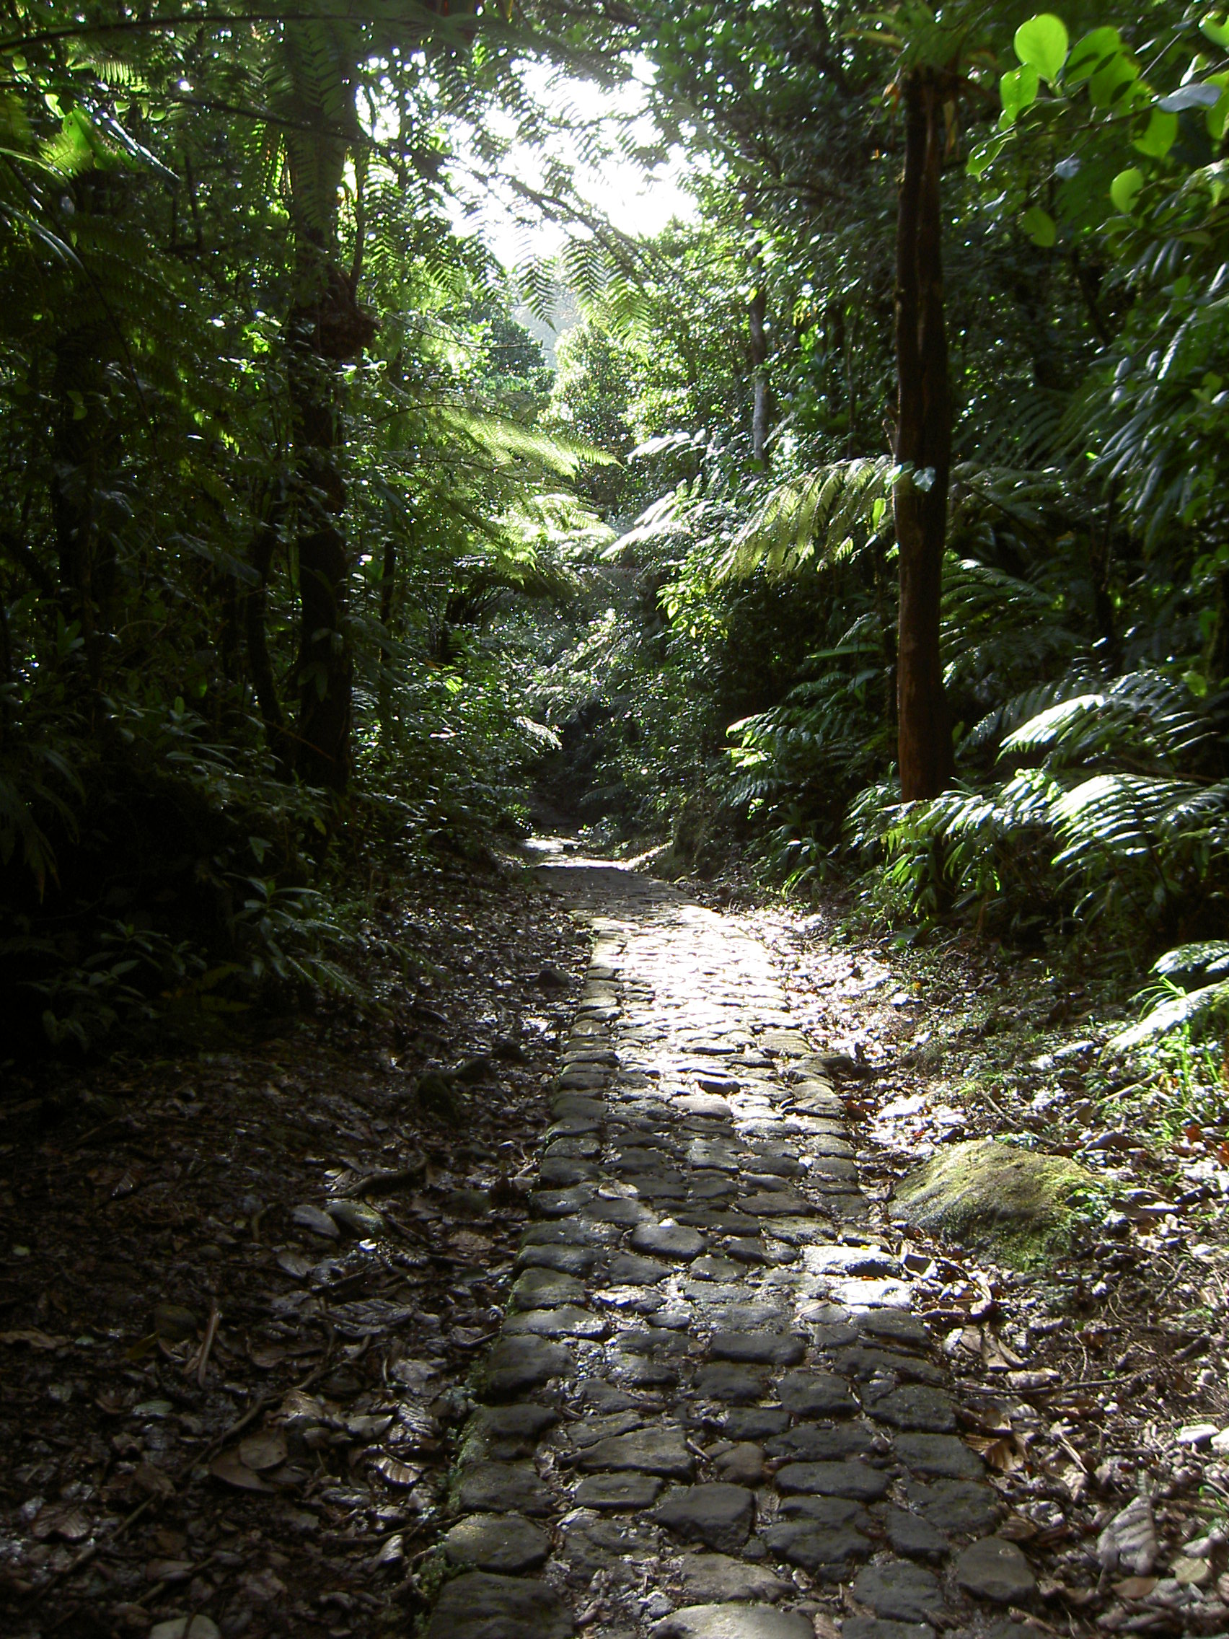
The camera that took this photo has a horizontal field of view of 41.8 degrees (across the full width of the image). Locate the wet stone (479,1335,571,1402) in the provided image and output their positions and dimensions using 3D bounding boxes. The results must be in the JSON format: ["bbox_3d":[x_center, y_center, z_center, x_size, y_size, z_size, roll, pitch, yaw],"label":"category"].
[{"bbox_3d":[-0.194,1.208,3.527,0.200,0.100,0.190,0,5,0],"label":"wet stone"}]

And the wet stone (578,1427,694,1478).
[{"bbox_3d":[0.040,1.212,3.080,0.210,0.070,0.140,-1,6,-6],"label":"wet stone"}]

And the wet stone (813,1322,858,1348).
[{"bbox_3d":[0.497,1.159,3.620,0.100,0.040,0.105,0,6,0],"label":"wet stone"}]

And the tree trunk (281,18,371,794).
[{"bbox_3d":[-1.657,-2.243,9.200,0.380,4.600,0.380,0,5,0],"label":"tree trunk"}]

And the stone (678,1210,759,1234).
[{"bbox_3d":[0.289,1.119,4.458,0.220,0.055,0.135,0,5,0],"label":"stone"}]

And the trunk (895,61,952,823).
[{"bbox_3d":[1.614,-1.801,8.400,0.280,4.200,0.280,0,5,0],"label":"trunk"}]

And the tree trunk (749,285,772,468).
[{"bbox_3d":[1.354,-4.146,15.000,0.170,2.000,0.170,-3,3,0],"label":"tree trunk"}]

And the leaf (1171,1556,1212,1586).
[{"bbox_3d":[0.955,1.241,2.660,0.055,0.020,0.085,8,14,37],"label":"leaf"}]

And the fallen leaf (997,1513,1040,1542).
[{"bbox_3d":[0.723,1.266,2.881,0.075,0.025,0.075,1,5,14],"label":"fallen leaf"}]

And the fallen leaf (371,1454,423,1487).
[{"bbox_3d":[-0.430,1.282,3.170,0.110,0.040,0.075,16,27,36],"label":"fallen leaf"}]

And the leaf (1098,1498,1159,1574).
[{"bbox_3d":[0.879,1.228,2.760,0.100,0.040,0.180,7,22,17],"label":"leaf"}]

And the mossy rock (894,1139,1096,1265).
[{"bbox_3d":[1.014,1.014,4.300,0.530,0.240,0.420,1,6,13],"label":"mossy rock"}]

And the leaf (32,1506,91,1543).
[{"bbox_3d":[-1.020,1.299,2.966,0.105,0.035,0.085,-2,5,-19],"label":"leaf"}]

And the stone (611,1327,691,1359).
[{"bbox_3d":[0.084,1.192,3.643,0.170,0.050,0.115,0,5,0],"label":"stone"}]

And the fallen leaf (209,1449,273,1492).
[{"bbox_3d":[-0.742,1.294,3.200,0.150,0.030,0.090,11,16,42],"label":"fallen leaf"}]

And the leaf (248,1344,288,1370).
[{"bbox_3d":[-0.796,1.233,3.695,0.090,0.030,0.085,-1,5,-11],"label":"leaf"}]

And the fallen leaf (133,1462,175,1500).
[{"bbox_3d":[-0.895,1.284,3.126,0.065,0.025,0.120,-3,5,-35],"label":"fallen leaf"}]

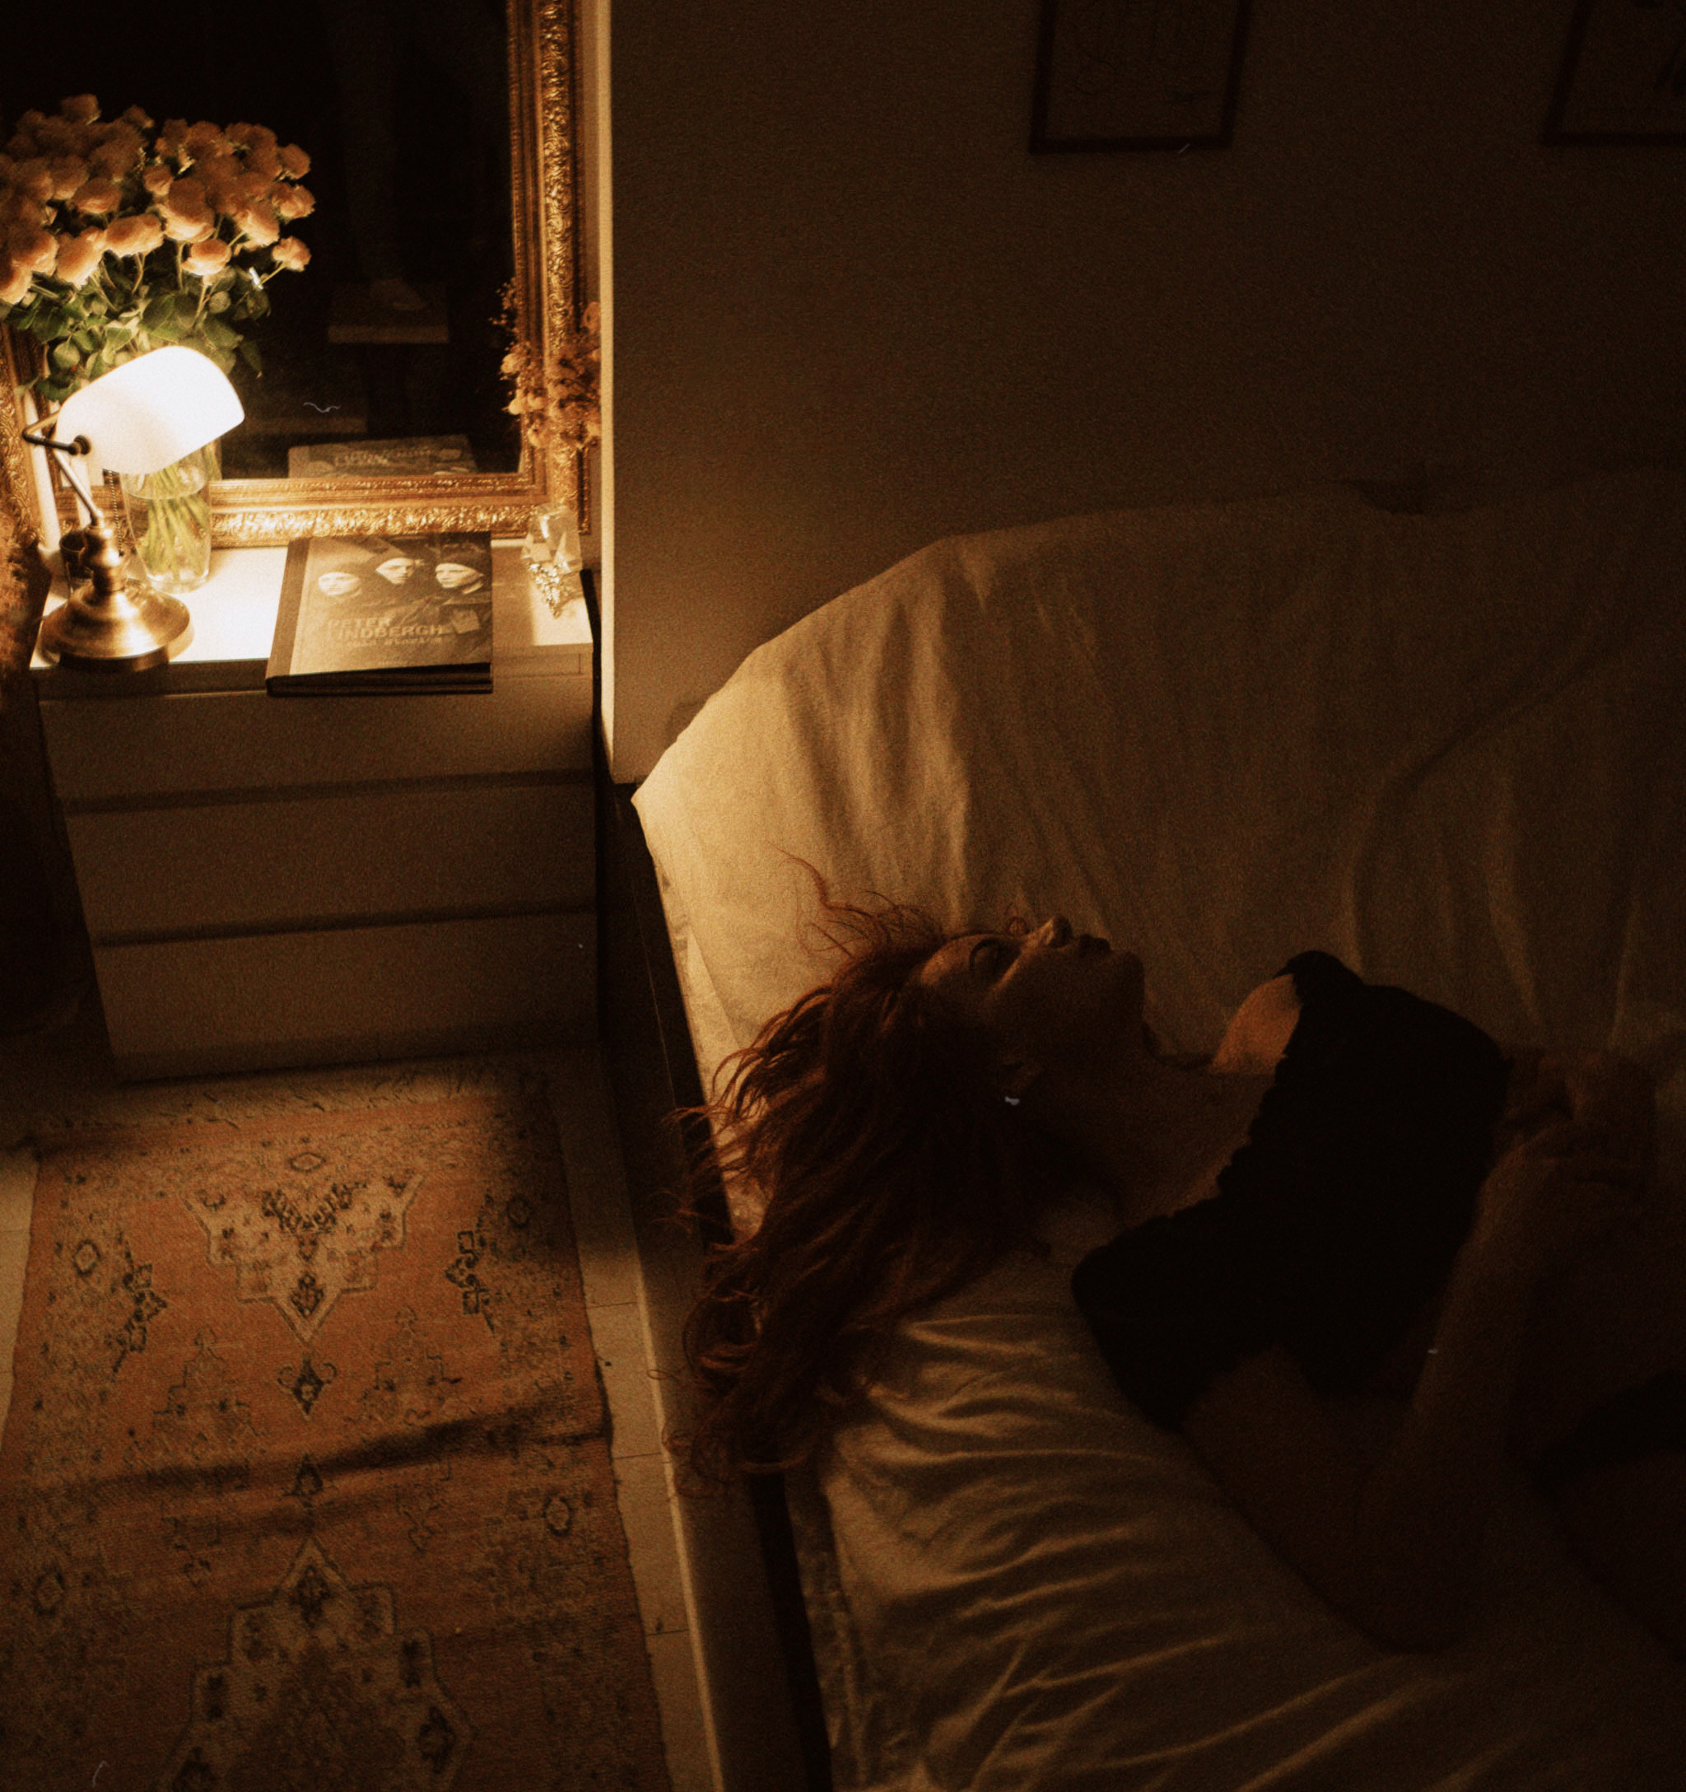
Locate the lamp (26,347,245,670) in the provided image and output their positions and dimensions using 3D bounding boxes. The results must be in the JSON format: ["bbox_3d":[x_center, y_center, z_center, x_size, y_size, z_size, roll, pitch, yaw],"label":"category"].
[{"bbox_3d":[-0.868,-0.466,2.242,0.233,0.344,0.212,12,36,11],"label":"lamp"}]

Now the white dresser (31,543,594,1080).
[{"bbox_3d":[-0.710,-0.141,2.674,0.680,0.667,0.391,-4,36,-11],"label":"white dresser"}]

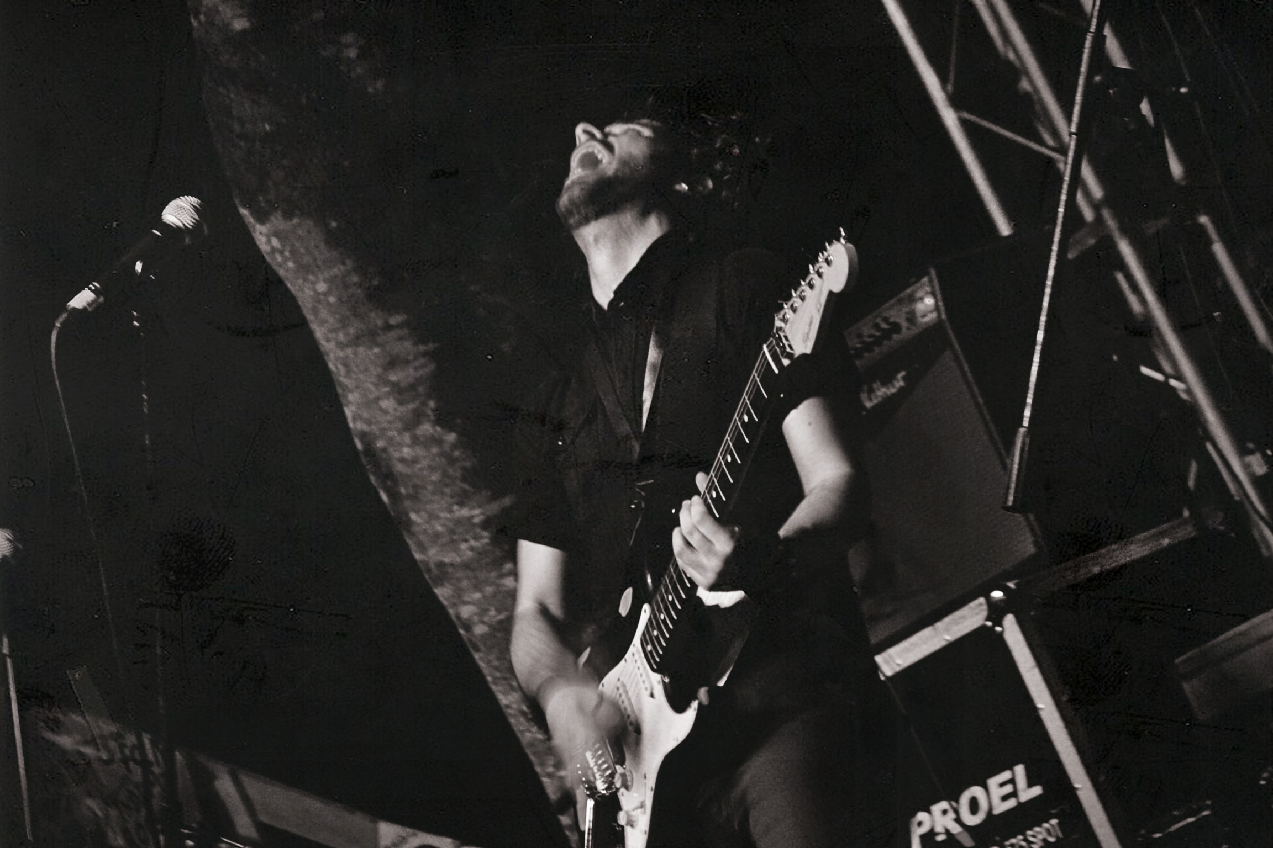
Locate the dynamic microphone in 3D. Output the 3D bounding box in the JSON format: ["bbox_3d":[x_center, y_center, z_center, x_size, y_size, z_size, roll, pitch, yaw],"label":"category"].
[{"bbox_3d":[-0.525,-0.176,3.483,0.195,0.051,0.051,-45,6,-36],"label":"dynamic microphone"}]

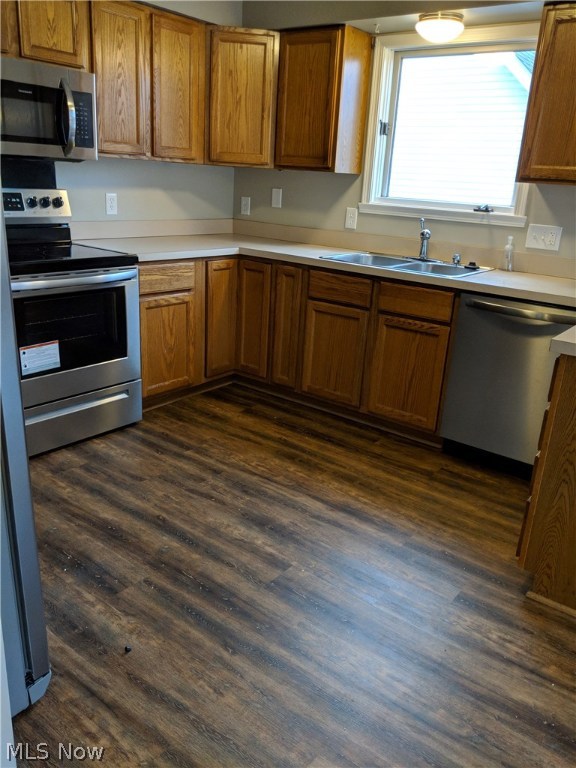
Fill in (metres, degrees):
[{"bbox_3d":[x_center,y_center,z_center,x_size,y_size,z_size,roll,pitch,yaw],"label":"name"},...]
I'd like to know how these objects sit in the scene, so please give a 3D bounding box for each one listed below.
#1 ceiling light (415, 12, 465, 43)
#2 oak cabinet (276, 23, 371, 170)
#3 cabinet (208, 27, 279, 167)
[{"bbox_3d":[0.779,-1.819,3.091,0.250,0.110,0.250,17,23,34],"label":"ceiling light"},{"bbox_3d":[0.201,-1.698,3.637,0.458,0.765,0.320,17,23,34],"label":"oak cabinet"},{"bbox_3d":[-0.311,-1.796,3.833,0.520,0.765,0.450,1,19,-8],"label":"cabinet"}]

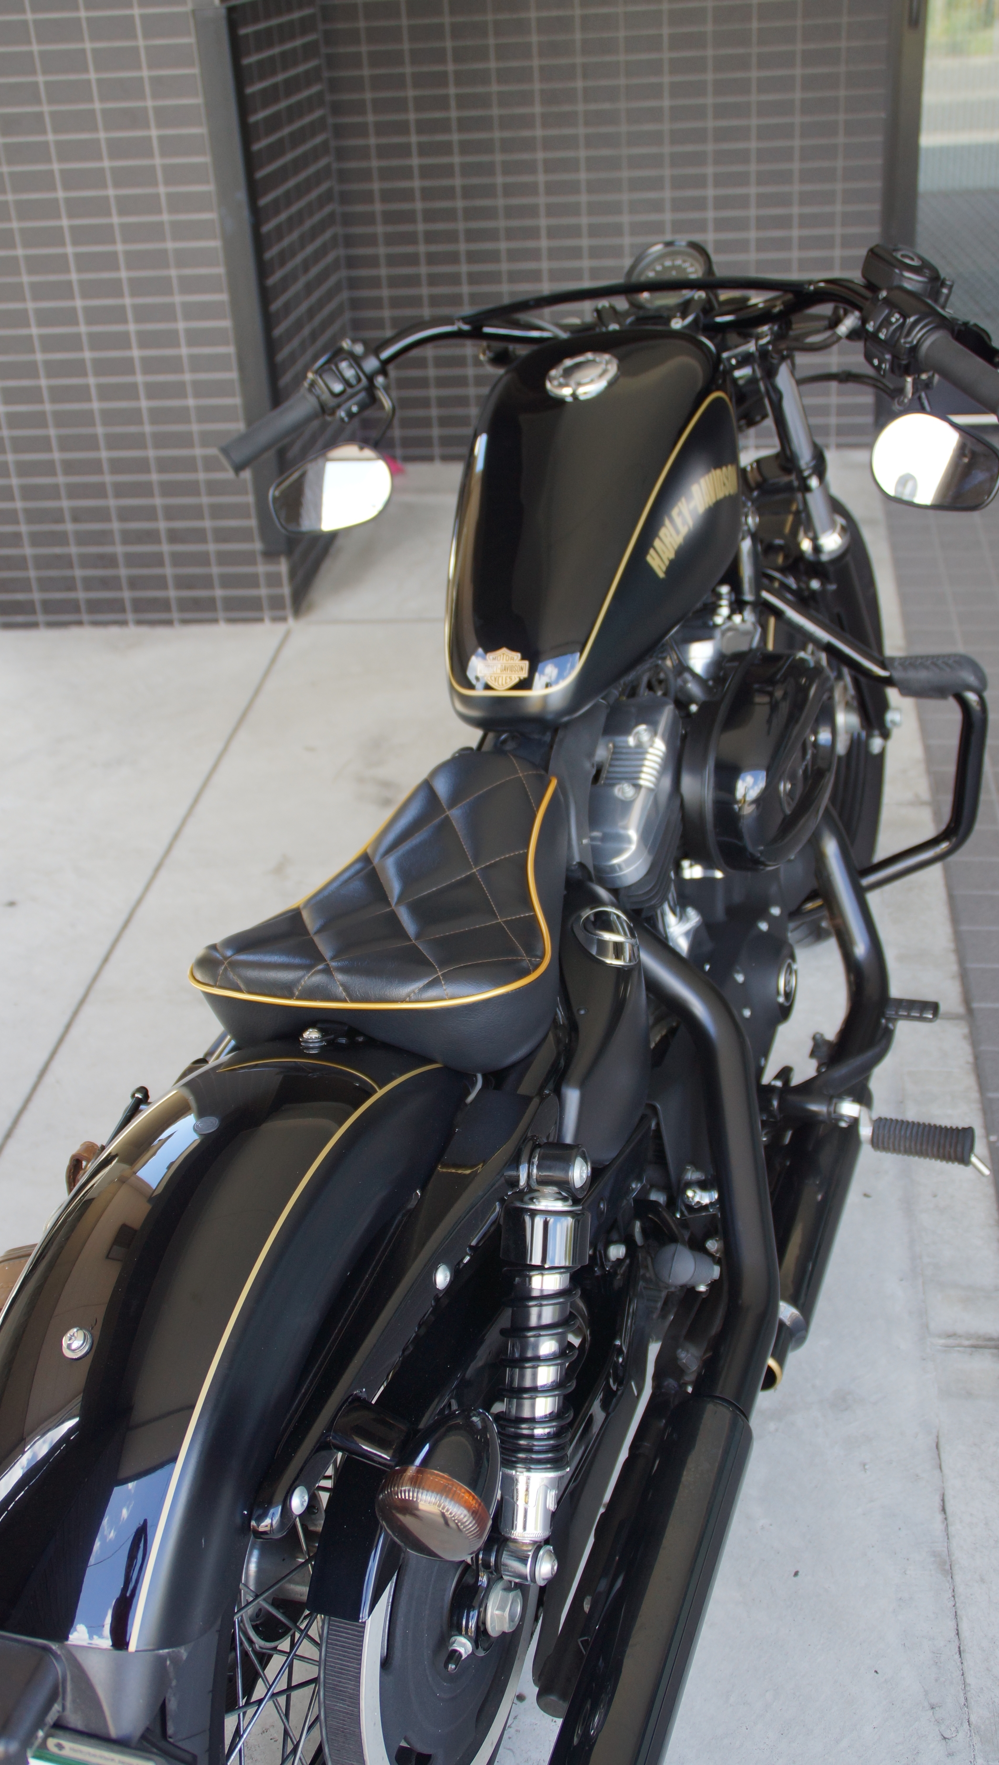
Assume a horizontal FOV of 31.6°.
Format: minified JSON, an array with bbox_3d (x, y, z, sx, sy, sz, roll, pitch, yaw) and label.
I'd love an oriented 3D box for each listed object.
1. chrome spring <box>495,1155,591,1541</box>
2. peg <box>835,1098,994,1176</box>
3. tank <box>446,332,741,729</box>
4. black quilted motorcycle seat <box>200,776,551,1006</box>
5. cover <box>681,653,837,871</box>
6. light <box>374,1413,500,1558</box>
[{"bbox_3d":[0.032,0.328,1.258,0.064,0.285,0.064,3,-7,23],"label":"chrome spring"},{"bbox_3d":[0.393,0.244,1.689,0.140,0.060,0.045,2,30,24],"label":"peg"},{"bbox_3d":[0.073,-0.352,1.670,0.280,0.250,0.460,2,30,24],"label":"tank"},{"bbox_3d":[-0.071,0.007,1.365,0.286,0.050,0.345,2,30,24],"label":"black quilted motorcycle seat"},{"bbox_3d":[0.259,-0.118,1.671,0.095,0.190,0.240,2,30,24],"label":"cover"},{"bbox_3d":[-0.031,0.337,1.000,0.068,0.068,0.090,2,30,24],"label":"light"}]

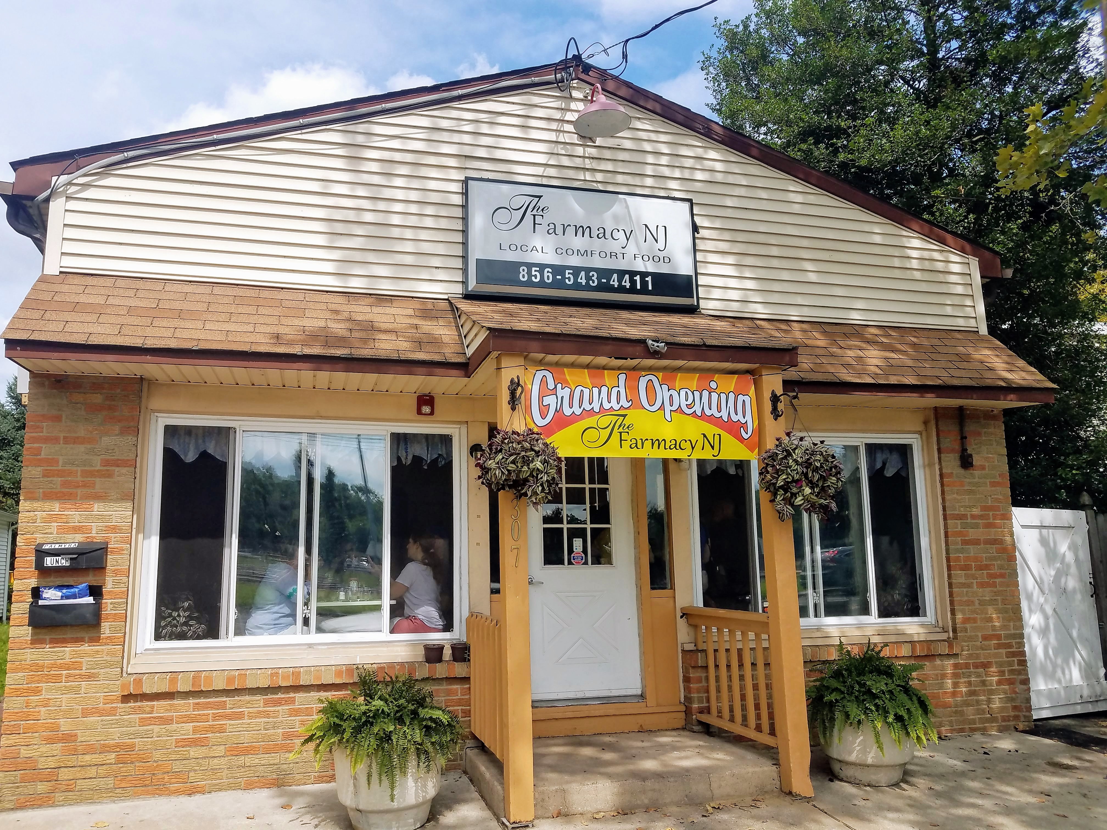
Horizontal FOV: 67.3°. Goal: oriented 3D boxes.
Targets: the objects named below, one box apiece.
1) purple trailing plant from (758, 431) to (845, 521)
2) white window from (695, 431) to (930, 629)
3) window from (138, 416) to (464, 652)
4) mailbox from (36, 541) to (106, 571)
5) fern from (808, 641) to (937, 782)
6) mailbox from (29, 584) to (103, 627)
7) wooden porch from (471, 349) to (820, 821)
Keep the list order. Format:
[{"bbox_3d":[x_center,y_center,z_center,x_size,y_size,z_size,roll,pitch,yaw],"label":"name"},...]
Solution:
[{"bbox_3d":[1.514,0.375,5.073,0.500,0.510,0.500,2,-10,-15],"label":"purple trailing plant"},{"bbox_3d":[2.103,0.918,6.716,2.100,1.530,0.100,2,-10,-15],"label":"white window"},{"bbox_3d":[-1.650,0.795,5.708,2.090,1.520,0.100,2,-10,-15],"label":"window"},{"bbox_3d":[-2.991,0.871,5.158,0.380,0.165,0.100,2,-10,-15],"label":"mailbox"},{"bbox_3d":[2.062,1.938,5.512,0.830,0.850,0.830,2,-10,-15],"label":"fern"},{"bbox_3d":[-2.991,1.168,5.100,0.375,0.240,0.110,2,-10,-15],"label":"mailbox"},{"bbox_3d":[0.449,1.054,5.533,1.930,2.620,1.170,2,-10,-15],"label":"wooden porch"}]

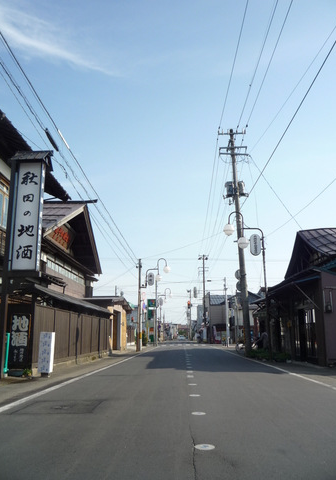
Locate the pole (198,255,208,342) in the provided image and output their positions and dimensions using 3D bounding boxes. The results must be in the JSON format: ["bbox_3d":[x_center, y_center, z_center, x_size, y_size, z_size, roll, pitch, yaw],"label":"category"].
[{"bbox_3d":[6.150,9.810,69.913,1.750,14.700,0.550,0,-13,2],"label":"pole"}]

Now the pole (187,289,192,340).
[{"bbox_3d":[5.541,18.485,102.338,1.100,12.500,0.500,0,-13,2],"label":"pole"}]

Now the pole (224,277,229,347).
[{"bbox_3d":[6.421,7.777,45.511,0.360,7.600,0.320,0,-13,2],"label":"pole"}]

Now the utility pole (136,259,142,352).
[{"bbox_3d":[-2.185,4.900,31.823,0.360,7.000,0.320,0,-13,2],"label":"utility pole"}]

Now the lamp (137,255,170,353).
[{"bbox_3d":[-1.075,4.866,31.788,2.500,7.050,0.500,0,-13,2],"label":"lamp"}]

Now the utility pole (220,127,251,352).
[{"bbox_3d":[4.130,-0.242,25.171,1.800,14.000,0.650,0,-13,2],"label":"utility pole"}]

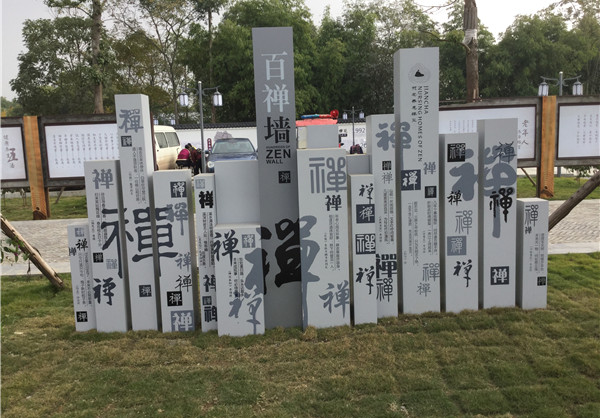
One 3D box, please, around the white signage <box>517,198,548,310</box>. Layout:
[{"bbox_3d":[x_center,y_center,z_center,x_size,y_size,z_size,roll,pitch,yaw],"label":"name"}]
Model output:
[{"bbox_3d":[1.968,0.392,4.583,0.215,0.932,0.180,-2,8,-3],"label":"white signage"}]

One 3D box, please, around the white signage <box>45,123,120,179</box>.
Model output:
[{"bbox_3d":[-4.545,-1.295,12.000,2.200,1.150,0.080,-2,7,-1],"label":"white signage"}]

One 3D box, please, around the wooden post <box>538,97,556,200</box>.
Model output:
[{"bbox_3d":[5.412,-1.352,11.809,0.290,2.192,0.200,-2,8,-3],"label":"wooden post"}]

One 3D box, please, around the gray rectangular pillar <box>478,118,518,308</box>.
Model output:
[{"bbox_3d":[1.671,0.055,4.566,0.279,1.624,0.160,-2,8,-3],"label":"gray rectangular pillar"}]

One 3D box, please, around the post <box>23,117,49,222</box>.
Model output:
[{"bbox_3d":[-5.535,-0.868,11.304,0.280,2.142,0.200,-2,8,-3],"label":"post"}]

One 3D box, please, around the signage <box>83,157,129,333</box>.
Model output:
[{"bbox_3d":[-1.526,0.297,4.342,0.238,1.368,0.220,-2,7,-1],"label":"signage"}]

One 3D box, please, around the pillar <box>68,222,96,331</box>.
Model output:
[{"bbox_3d":[-1.781,0.564,4.452,0.170,0.892,0.180,-2,8,-3],"label":"pillar"}]

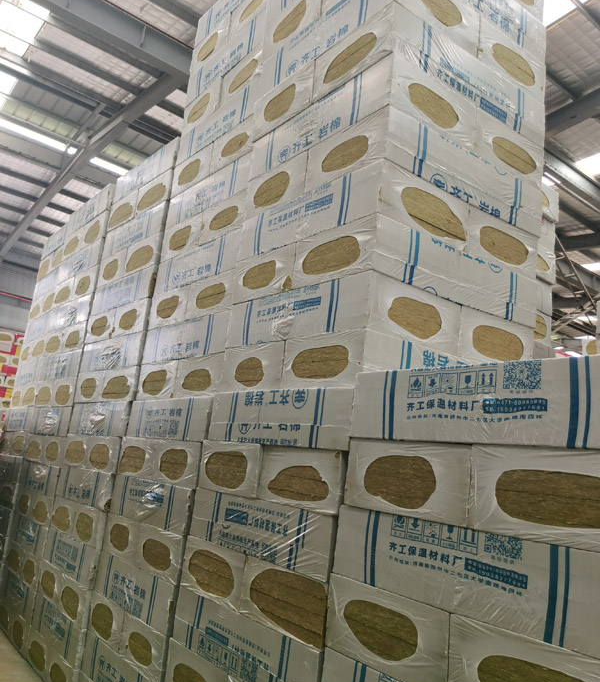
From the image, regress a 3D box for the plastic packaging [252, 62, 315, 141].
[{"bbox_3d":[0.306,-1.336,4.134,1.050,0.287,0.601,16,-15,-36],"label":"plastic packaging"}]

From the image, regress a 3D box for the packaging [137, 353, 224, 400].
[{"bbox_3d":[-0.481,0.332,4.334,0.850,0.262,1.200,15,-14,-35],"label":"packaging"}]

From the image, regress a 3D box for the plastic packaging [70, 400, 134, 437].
[{"bbox_3d":[-1.351,0.674,5.028,0.600,0.262,1.200,15,-14,-35],"label":"plastic packaging"}]

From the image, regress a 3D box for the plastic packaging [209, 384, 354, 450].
[{"bbox_3d":[0.093,0.442,3.240,0.600,0.262,1.200,15,-14,-35],"label":"plastic packaging"}]

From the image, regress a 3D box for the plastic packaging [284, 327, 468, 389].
[{"bbox_3d":[0.571,0.218,3.256,1.200,0.262,0.600,15,-14,-35],"label":"plastic packaging"}]

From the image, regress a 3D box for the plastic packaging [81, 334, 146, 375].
[{"bbox_3d":[-1.241,0.164,4.992,0.600,0.262,1.200,15,-14,-35],"label":"plastic packaging"}]

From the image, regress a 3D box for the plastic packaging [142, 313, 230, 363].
[{"bbox_3d":[-0.540,0.058,4.284,0.600,0.262,1.200,15,-14,-35],"label":"plastic packaging"}]

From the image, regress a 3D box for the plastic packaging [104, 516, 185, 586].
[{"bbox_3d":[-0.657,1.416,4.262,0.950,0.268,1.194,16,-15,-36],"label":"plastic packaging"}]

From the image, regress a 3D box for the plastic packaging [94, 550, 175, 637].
[{"bbox_3d":[-0.840,1.635,4.120,0.600,0.269,1.199,16,-15,-36],"label":"plastic packaging"}]

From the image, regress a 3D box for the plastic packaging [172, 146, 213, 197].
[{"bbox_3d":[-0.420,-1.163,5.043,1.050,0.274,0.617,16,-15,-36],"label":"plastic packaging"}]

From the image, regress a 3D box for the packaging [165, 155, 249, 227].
[{"bbox_3d":[-0.445,-0.983,4.619,0.600,0.262,1.204,16,-15,-36],"label":"packaging"}]

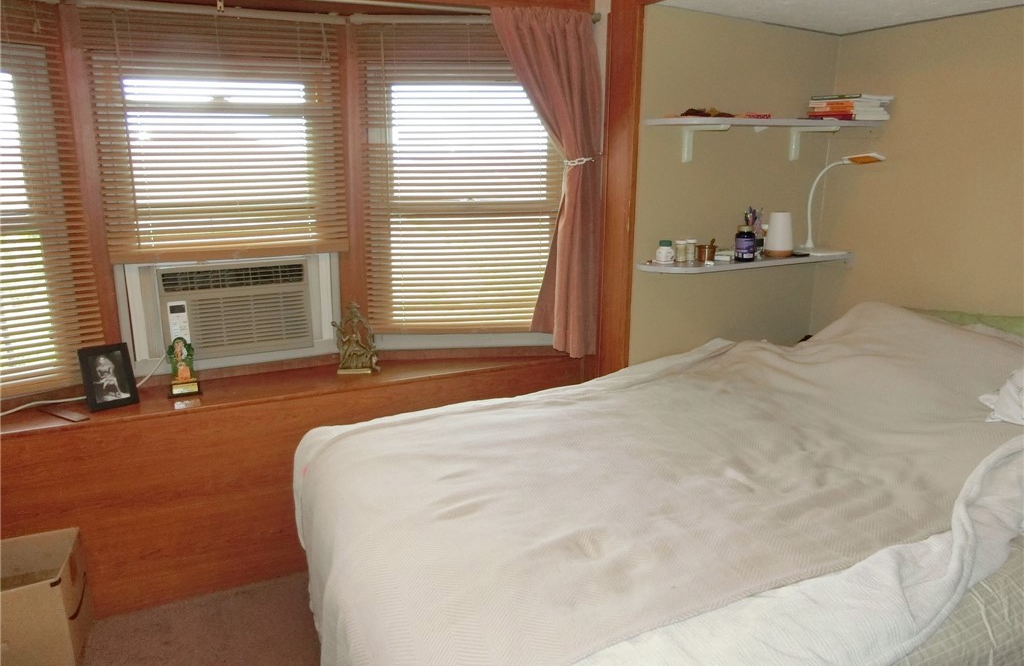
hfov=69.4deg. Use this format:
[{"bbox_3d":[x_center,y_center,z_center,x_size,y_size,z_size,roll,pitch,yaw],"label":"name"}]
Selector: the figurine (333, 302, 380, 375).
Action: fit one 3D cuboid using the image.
[{"bbox_3d":[-0.532,0.017,2.531,0.150,0.238,0.071,-1,14,-2],"label":"figurine"}]

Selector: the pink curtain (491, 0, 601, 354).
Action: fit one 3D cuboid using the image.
[{"bbox_3d":[0.110,-0.452,2.465,0.374,1.142,0.120,-7,15,-24],"label":"pink curtain"}]

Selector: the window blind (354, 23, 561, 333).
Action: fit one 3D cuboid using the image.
[{"bbox_3d":[-0.134,-0.511,2.544,0.755,1.047,0.045,-1,14,-5],"label":"window blind"}]

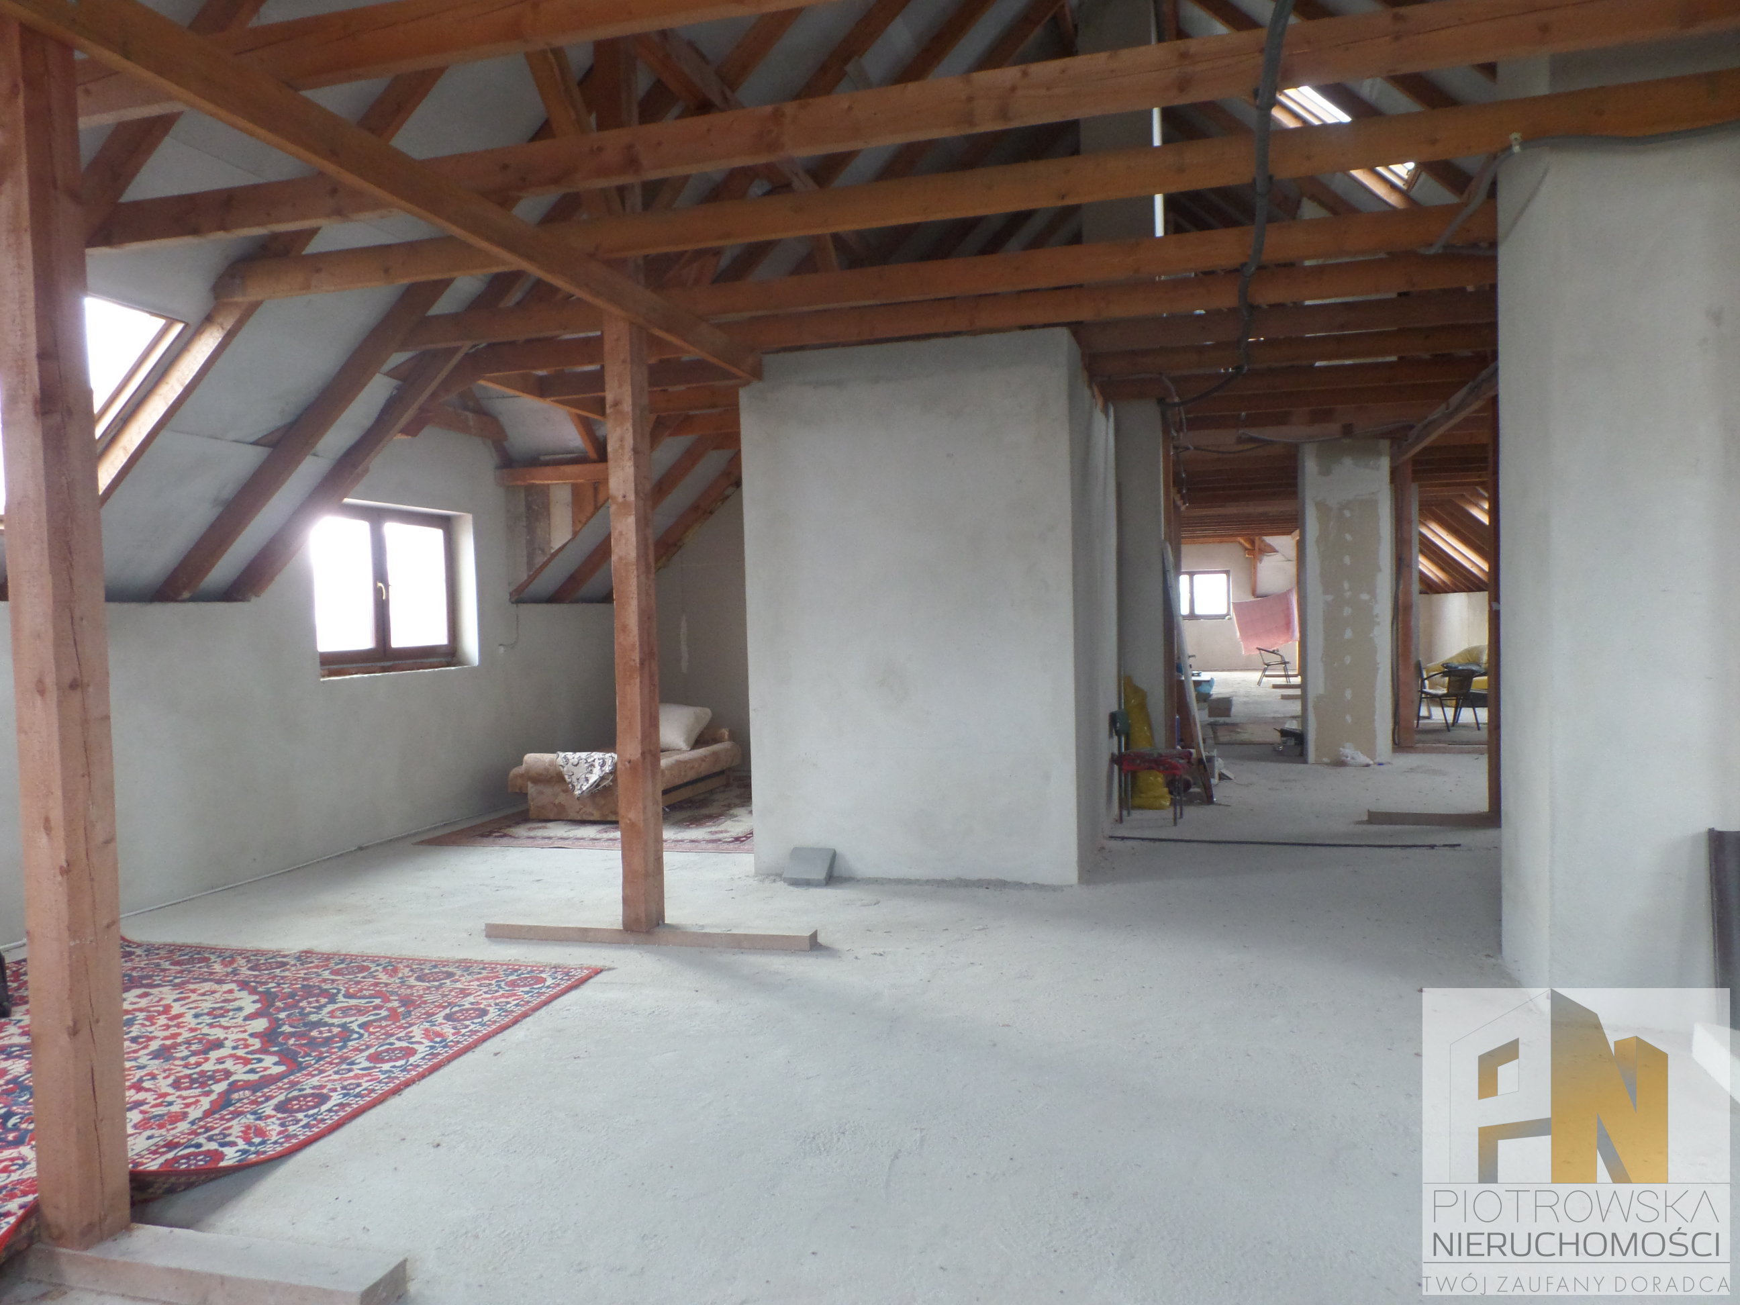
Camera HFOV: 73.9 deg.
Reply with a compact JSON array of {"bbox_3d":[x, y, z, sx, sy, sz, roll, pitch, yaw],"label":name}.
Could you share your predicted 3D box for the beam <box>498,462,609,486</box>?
[{"bbox_3d":[-2.348,-1.359,8.824,1.064,0.140,0.140,-1,2,16],"label":"beam"}]

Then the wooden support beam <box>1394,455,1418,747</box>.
[{"bbox_3d":[5.086,-0.435,10.916,0.126,2.706,0.140,-1,2,16],"label":"wooden support beam"}]

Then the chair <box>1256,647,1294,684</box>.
[{"bbox_3d":[7.632,0.301,21.722,0.644,0.686,0.560,-1,2,16],"label":"chair"}]

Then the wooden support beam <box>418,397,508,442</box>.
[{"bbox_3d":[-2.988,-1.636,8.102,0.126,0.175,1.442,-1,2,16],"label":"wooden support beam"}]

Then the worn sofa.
[{"bbox_3d":[-1.915,0.937,9.427,1.078,0.497,2.170,-1,2,16],"label":"worn sofa"}]

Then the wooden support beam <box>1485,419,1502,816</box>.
[{"bbox_3d":[4.016,-0.278,7.366,0.126,2.636,0.140,-1,2,16],"label":"wooden support beam"}]

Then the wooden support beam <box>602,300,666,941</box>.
[{"bbox_3d":[-1.039,-0.117,5.085,0.126,2.671,0.154,-1,2,16],"label":"wooden support beam"}]

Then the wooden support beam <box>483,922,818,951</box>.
[{"bbox_3d":[-0.983,1.248,5.152,1.532,0.067,0.133,-1,2,16],"label":"wooden support beam"}]

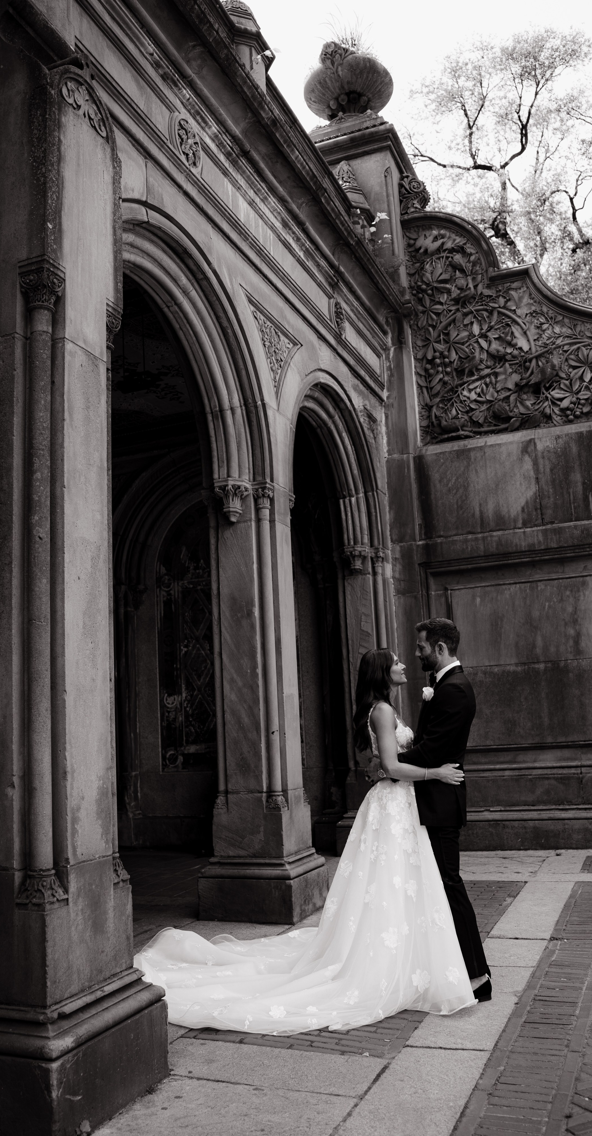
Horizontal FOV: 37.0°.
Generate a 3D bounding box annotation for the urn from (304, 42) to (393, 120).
[{"bbox_3d":[0.672,-5.902,11.187,1.150,0.980,1.150,-3,-10,-1],"label":"urn"}]

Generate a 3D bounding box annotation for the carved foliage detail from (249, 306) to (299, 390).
[{"bbox_3d":[-0.174,-1.642,6.929,0.070,0.550,0.920,-7,-11,22],"label":"carved foliage detail"}]

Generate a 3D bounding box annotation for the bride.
[{"bbox_3d":[-0.048,1.292,4.637,1.880,1.660,1.500,-4,-10,6],"label":"bride"}]

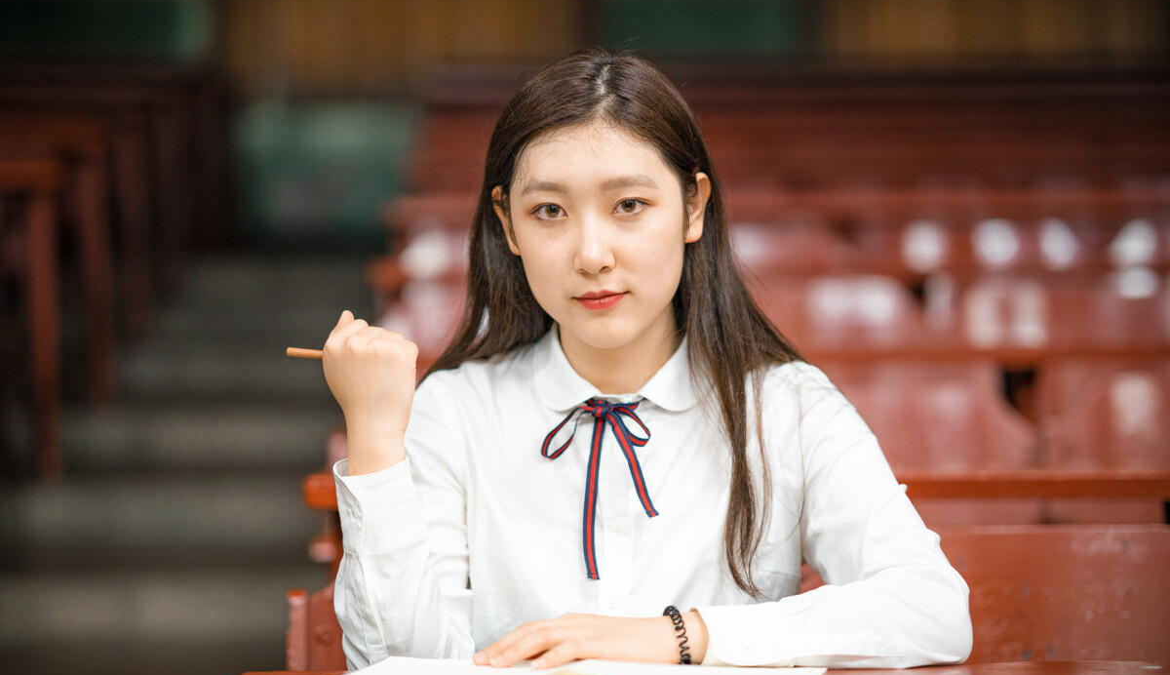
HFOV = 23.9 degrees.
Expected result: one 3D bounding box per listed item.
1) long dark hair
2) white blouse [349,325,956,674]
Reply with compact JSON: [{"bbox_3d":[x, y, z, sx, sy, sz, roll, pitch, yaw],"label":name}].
[{"bbox_3d":[0.025,-0.012,2.240,0.300,0.440,0.250,0,-1,5],"label":"long dark hair"},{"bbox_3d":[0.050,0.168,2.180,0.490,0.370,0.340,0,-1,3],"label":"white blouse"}]

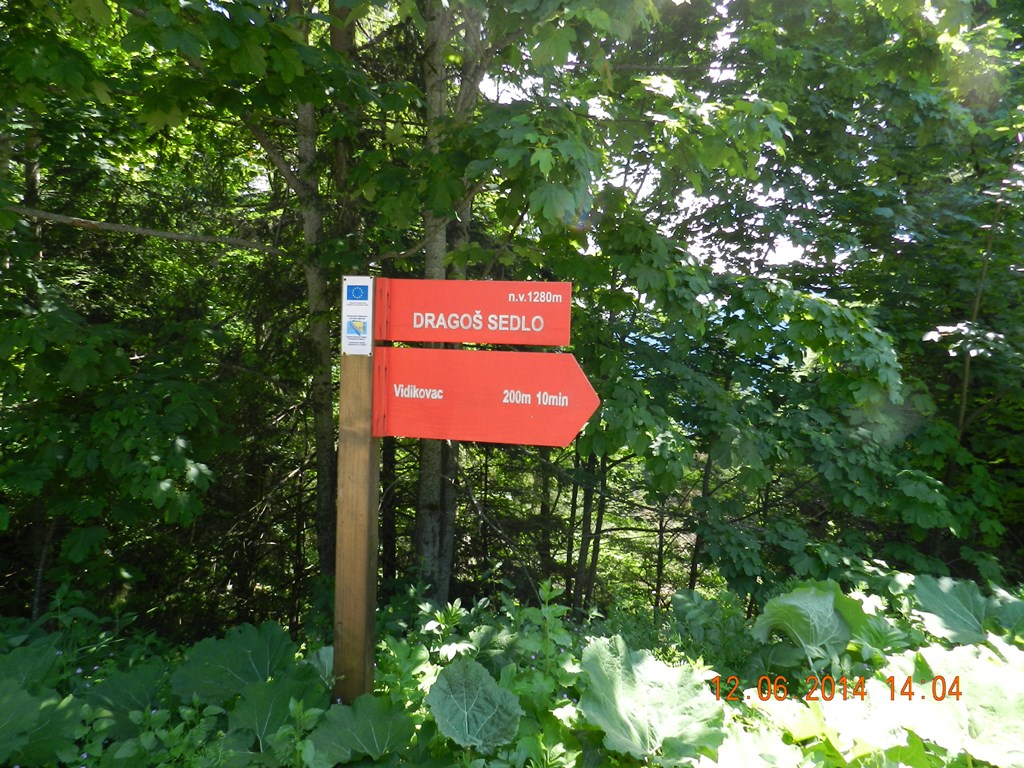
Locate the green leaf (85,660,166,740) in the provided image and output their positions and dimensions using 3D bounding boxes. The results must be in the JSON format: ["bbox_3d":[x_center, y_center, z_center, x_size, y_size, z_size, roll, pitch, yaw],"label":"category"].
[{"bbox_3d":[-1.420,1.163,2.500,0.265,0.270,0.090,1,-32,-14],"label":"green leaf"}]

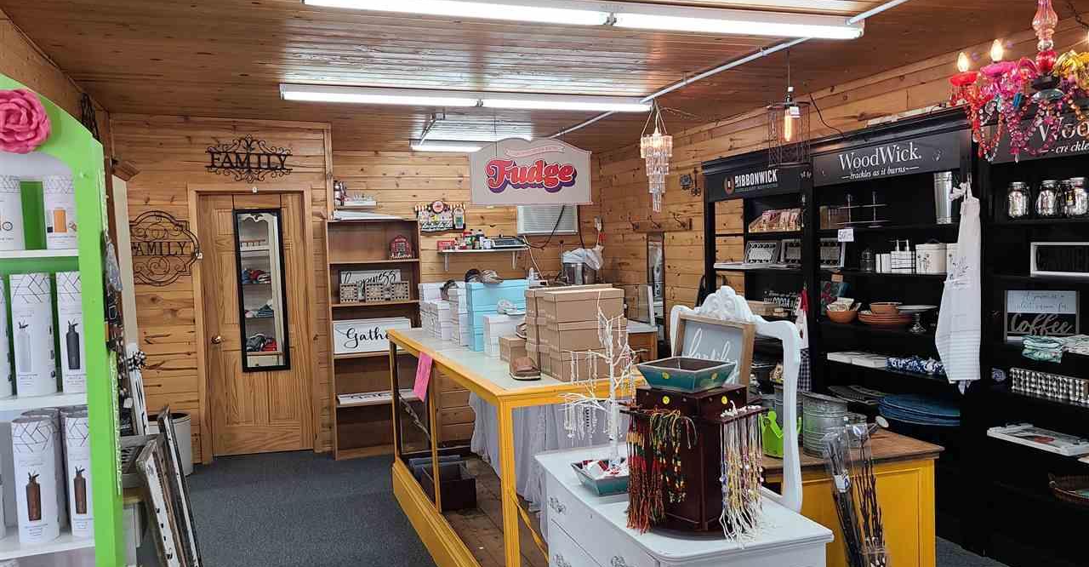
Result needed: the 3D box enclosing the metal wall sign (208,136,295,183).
[{"bbox_3d":[-2.248,-0.954,6.247,0.624,0.376,0.025,-2,3,-18],"label":"metal wall sign"}]

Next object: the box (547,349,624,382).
[{"bbox_3d":[0.152,0.306,3.247,0.278,0.111,0.258,-3,3,-20],"label":"box"}]

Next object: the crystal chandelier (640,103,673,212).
[{"bbox_3d":[0.763,-0.857,5.537,0.235,0.750,0.235,-2,3,0],"label":"crystal chandelier"}]

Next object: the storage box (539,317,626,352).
[{"bbox_3d":[0.143,0.196,3.243,0.281,0.113,0.263,-3,3,-20],"label":"storage box"}]

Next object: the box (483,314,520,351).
[{"bbox_3d":[-0.153,0.238,4.003,0.283,0.180,0.129,-3,3,-20],"label":"box"}]

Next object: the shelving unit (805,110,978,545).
[{"bbox_3d":[1.990,0.210,4.531,0.345,2.144,1.243,-3,3,-18],"label":"shelving unit"}]

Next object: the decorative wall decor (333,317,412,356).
[{"bbox_3d":[-1.300,0.392,6.214,0.591,0.246,0.060,-3,3,-18],"label":"decorative wall decor"}]

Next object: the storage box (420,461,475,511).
[{"bbox_3d":[-0.490,1.051,4.207,0.208,0.166,0.290,-3,3,-21],"label":"storage box"}]

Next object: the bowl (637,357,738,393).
[{"bbox_3d":[0.367,0.236,2.106,0.180,0.060,0.184,-4,4,-43],"label":"bowl"}]

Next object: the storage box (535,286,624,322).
[{"bbox_3d":[0.132,0.084,3.236,0.281,0.112,0.263,-3,3,-20],"label":"storage box"}]

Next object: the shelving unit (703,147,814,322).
[{"bbox_3d":[1.588,0.171,5.727,0.345,2.144,1.282,-3,3,-18],"label":"shelving unit"}]

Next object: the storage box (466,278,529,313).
[{"bbox_3d":[-0.248,0.051,4.214,0.298,0.116,0.166,-2,3,-18],"label":"storage box"}]

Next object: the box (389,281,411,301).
[{"bbox_3d":[-1.123,0.058,6.290,0.145,0.136,0.145,-2,3,-18],"label":"box"}]

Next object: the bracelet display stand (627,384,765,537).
[{"bbox_3d":[0.378,0.435,2.091,0.310,0.337,0.310,-4,4,-42],"label":"bracelet display stand"}]

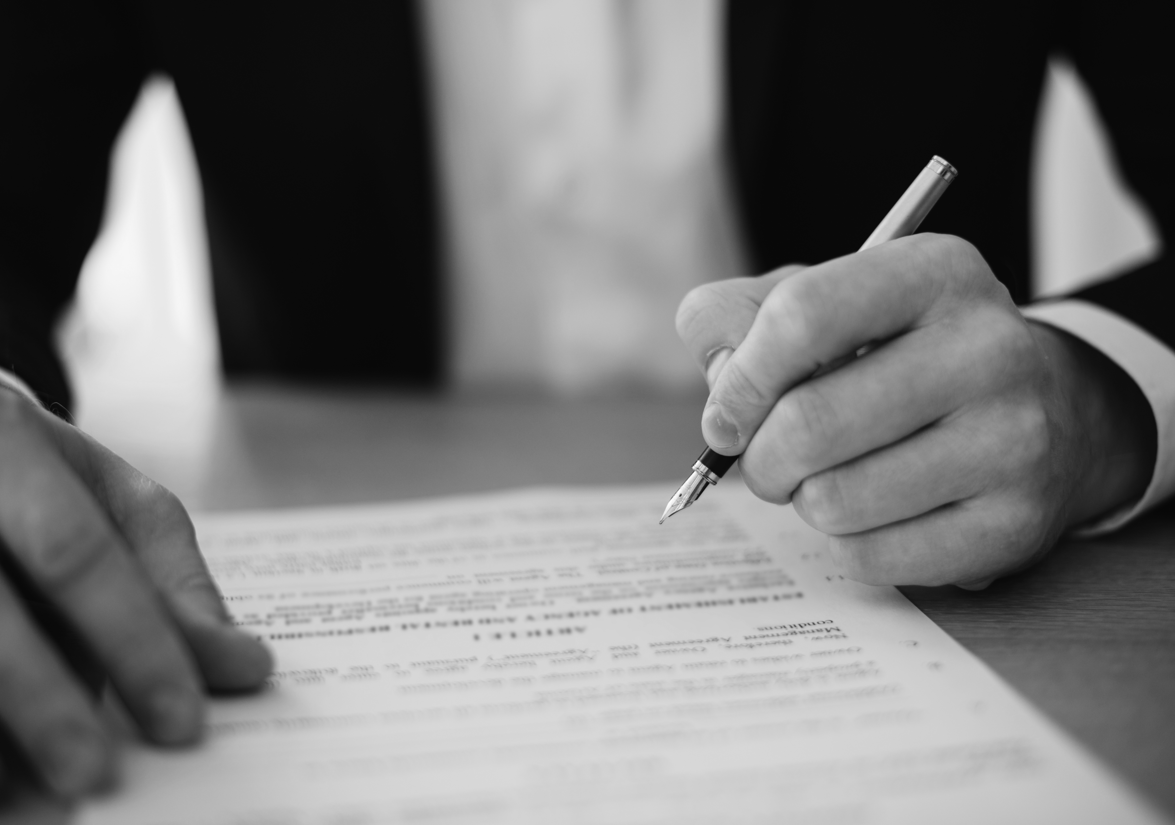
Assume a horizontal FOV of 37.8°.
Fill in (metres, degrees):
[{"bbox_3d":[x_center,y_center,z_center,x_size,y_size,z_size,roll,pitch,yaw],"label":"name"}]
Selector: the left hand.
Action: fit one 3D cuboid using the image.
[{"bbox_3d":[0.097,-0.008,0.491,0.148,0.096,0.083,-6,15,-22],"label":"left hand"}]

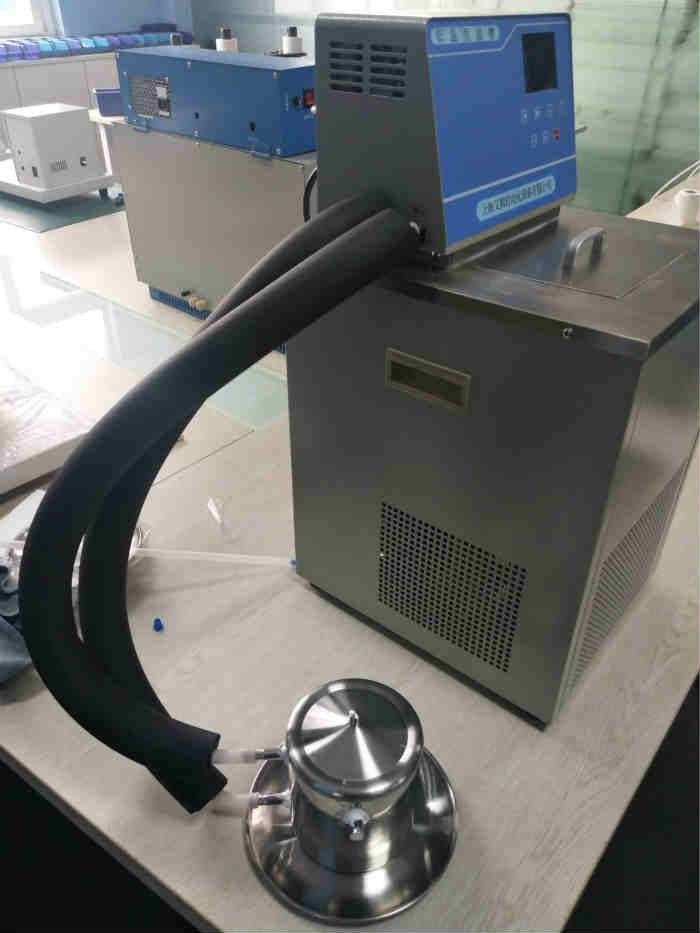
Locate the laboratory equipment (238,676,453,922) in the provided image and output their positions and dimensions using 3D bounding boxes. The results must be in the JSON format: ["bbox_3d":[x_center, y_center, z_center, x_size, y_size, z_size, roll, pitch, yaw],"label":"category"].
[{"bbox_3d":[0.002,0.306,0.701,0.222,0.167,0.222,0,34,0],"label":"laboratory equipment"}]

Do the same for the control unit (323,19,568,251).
[{"bbox_3d":[0.129,-0.395,0.797,0.172,0.204,0.304,24,40,32],"label":"control unit"}]

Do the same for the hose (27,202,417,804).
[{"bbox_3d":[-0.148,0.027,0.757,0.285,0.563,0.426,24,41,31],"label":"hose"}]

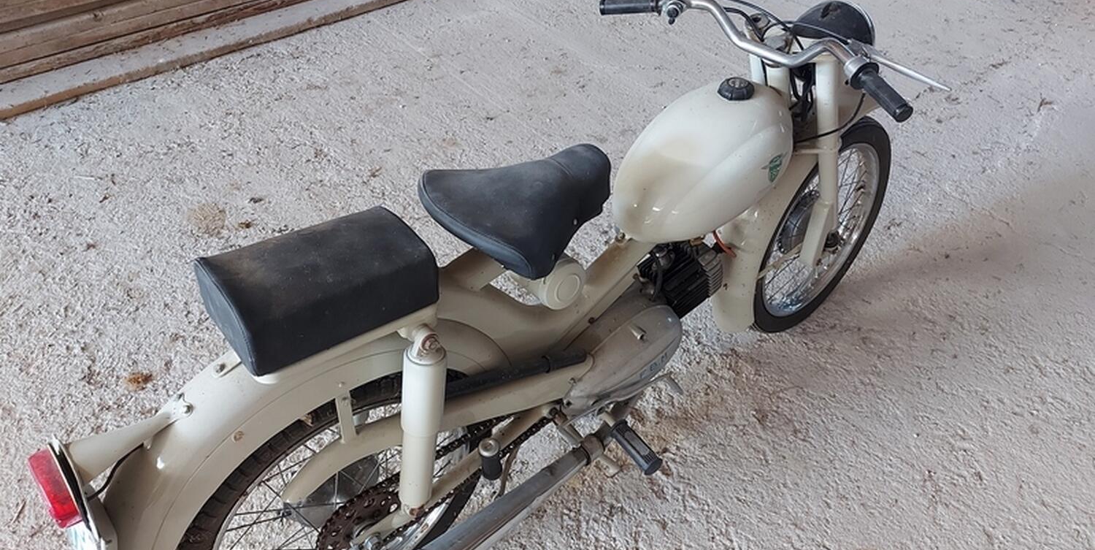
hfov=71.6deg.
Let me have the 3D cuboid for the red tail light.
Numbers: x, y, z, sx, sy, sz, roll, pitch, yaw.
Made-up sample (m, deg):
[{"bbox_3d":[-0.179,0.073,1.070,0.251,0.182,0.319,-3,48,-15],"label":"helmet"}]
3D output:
[{"bbox_3d":[-0.566,0.243,0.872,0.028,0.036,0.095,-28,47,-31],"label":"red tail light"}]

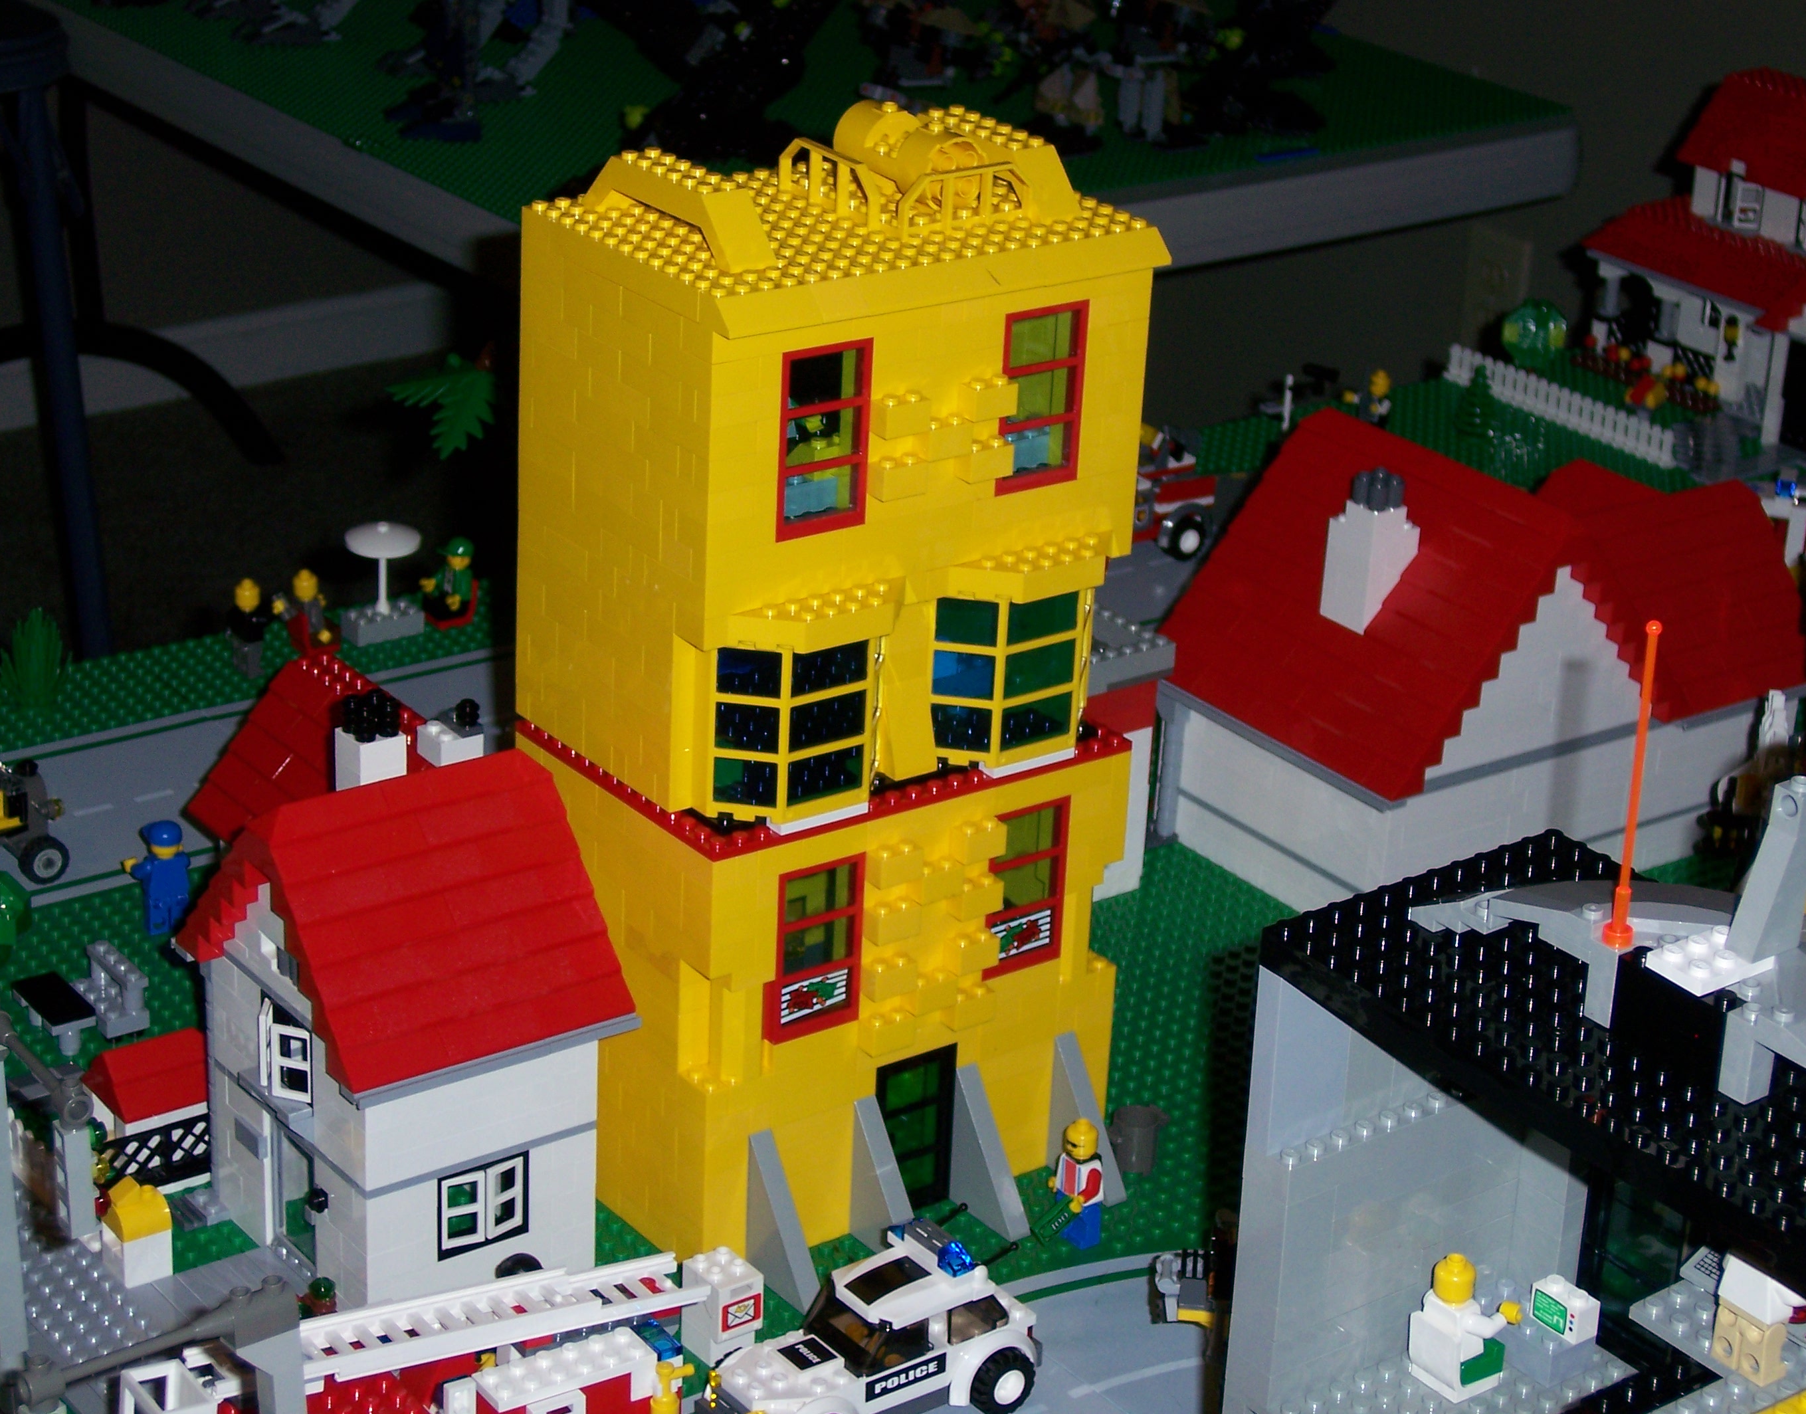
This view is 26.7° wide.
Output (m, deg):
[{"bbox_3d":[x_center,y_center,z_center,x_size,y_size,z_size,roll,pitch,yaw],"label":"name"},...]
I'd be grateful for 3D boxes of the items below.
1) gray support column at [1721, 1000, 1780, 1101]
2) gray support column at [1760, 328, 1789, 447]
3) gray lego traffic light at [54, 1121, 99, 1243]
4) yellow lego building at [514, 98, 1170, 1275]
[{"bbox_3d":[0.183,0.075,0.825,0.008,0.021,0.008,-16,30,-33],"label":"gray support column"},{"bbox_3d":[0.448,-0.163,1.952,0.008,0.059,0.008,-14,29,-34],"label":"gray support column"},{"bbox_3d":[-0.255,0.145,1.175,0.008,0.038,0.008,-14,29,-34],"label":"gray lego traffic light"},{"bbox_3d":[-0.020,-0.012,1.192,0.160,0.342,0.120,-14,29,-34],"label":"yellow lego building"}]

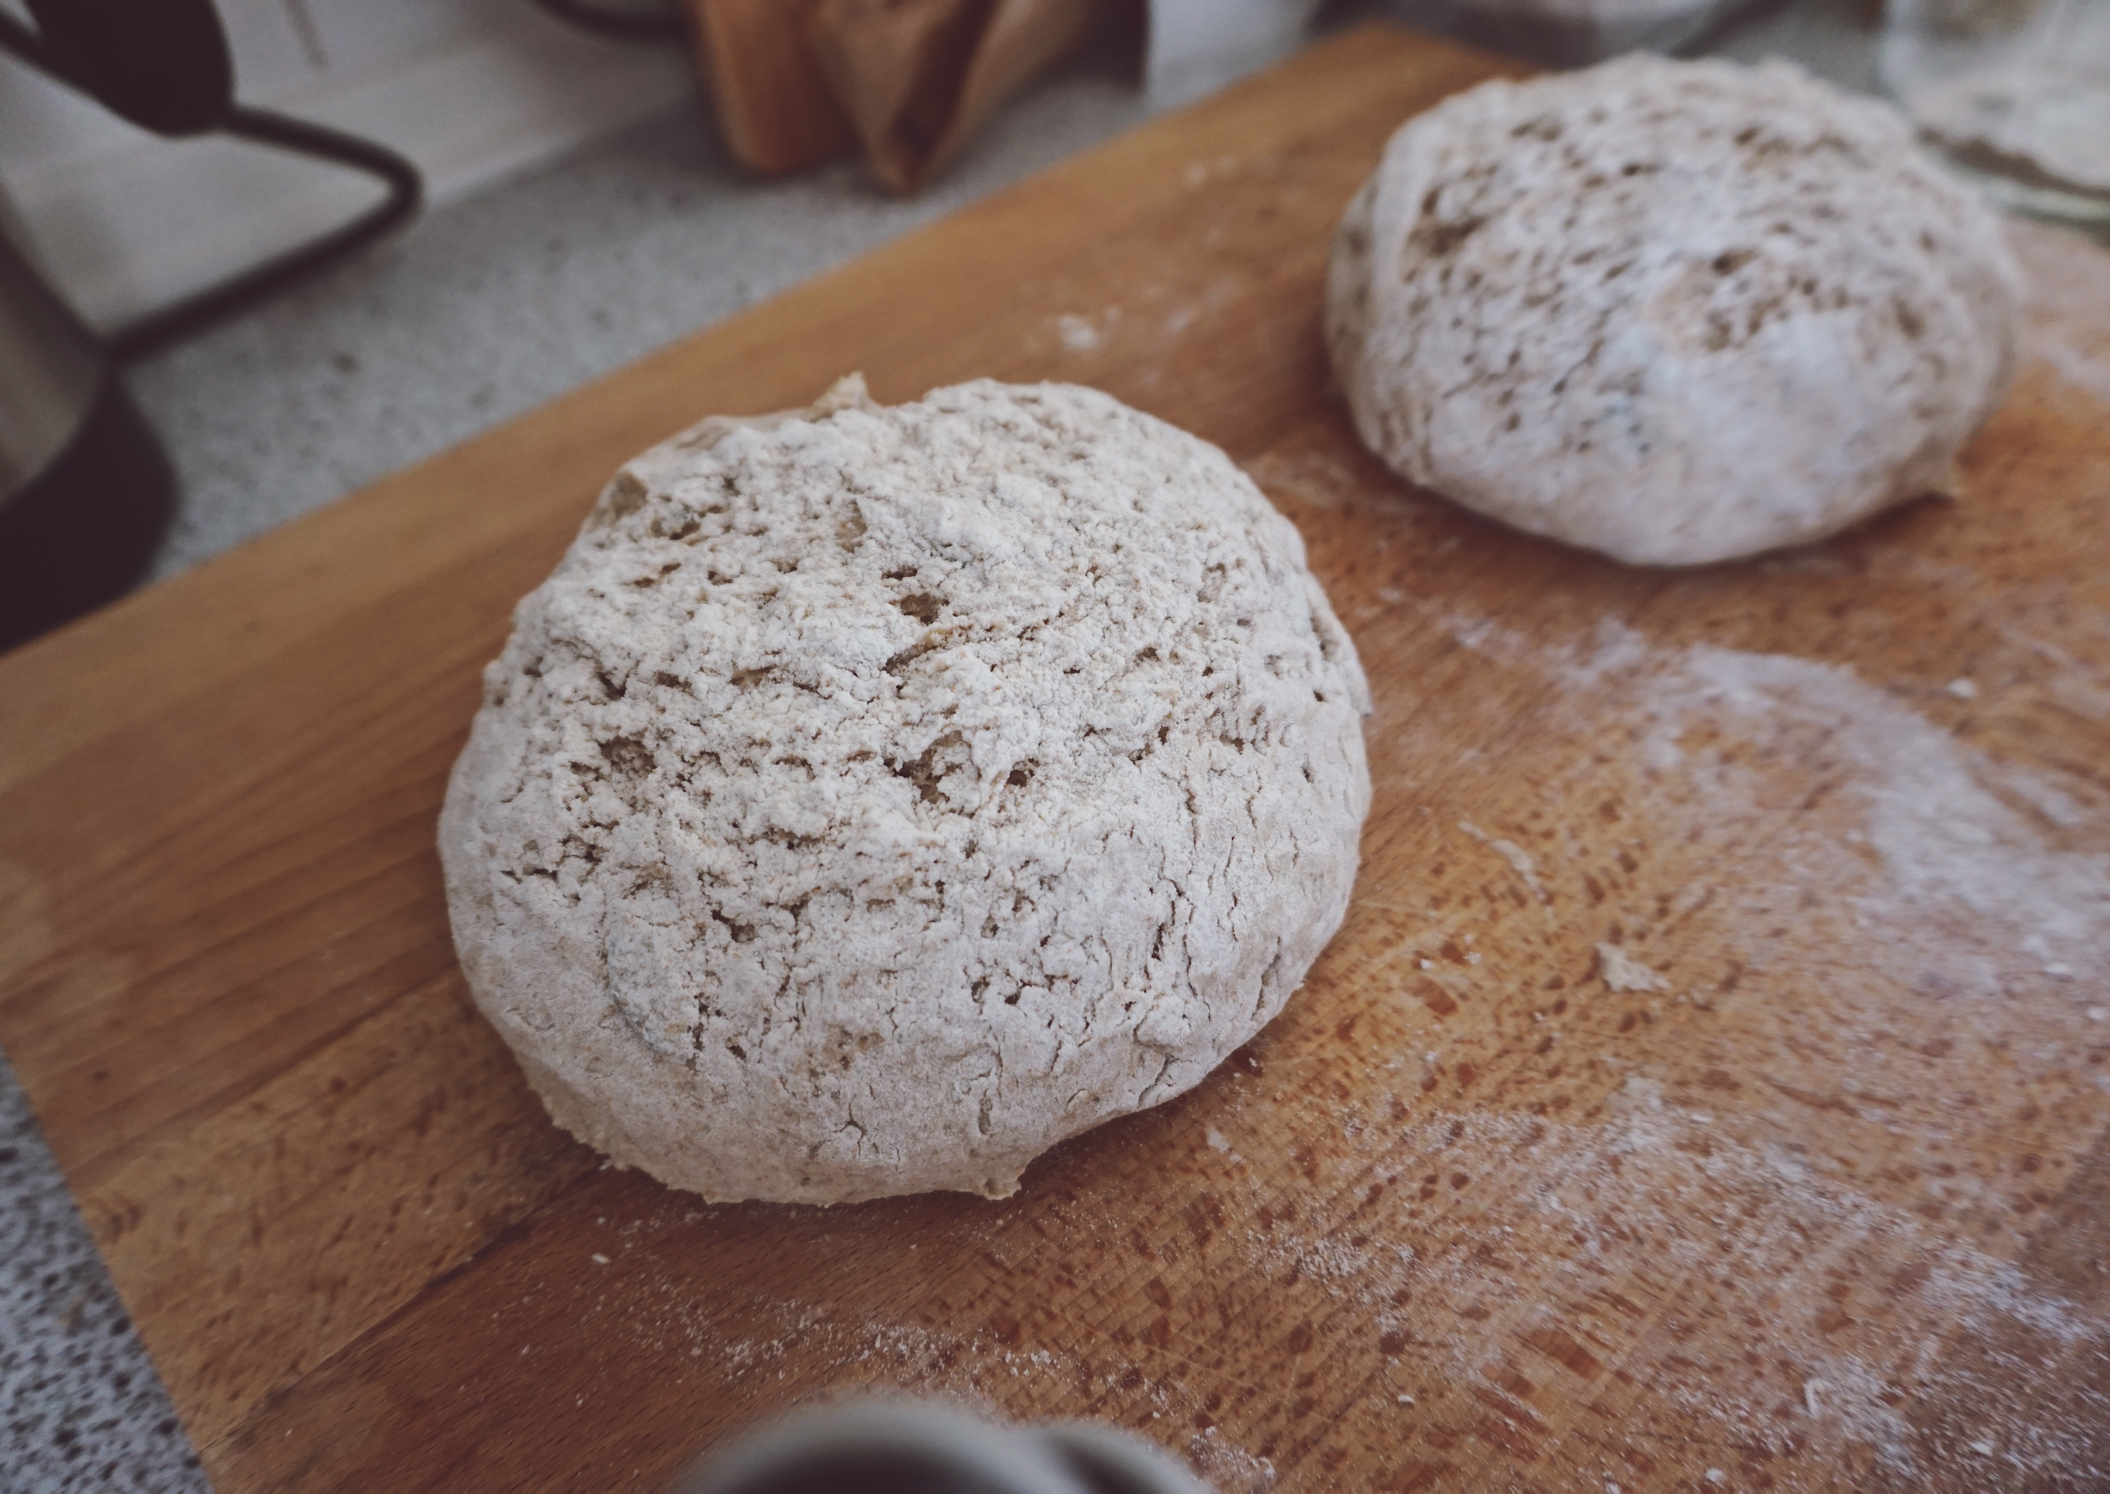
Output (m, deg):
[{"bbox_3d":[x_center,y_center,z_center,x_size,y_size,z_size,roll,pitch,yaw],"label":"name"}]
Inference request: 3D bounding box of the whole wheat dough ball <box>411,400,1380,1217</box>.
[{"bbox_3d":[-0.029,-0.013,0.274,0.174,0.073,0.172,-2,46,3],"label":"whole wheat dough ball"}]

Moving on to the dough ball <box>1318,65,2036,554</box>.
[{"bbox_3d":[0.150,-0.126,0.371,0.162,0.068,0.164,-2,46,3],"label":"dough ball"}]

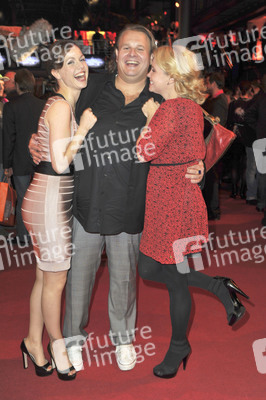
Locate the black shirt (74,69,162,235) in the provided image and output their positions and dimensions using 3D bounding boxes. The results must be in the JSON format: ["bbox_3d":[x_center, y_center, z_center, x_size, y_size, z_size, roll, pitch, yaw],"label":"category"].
[{"bbox_3d":[-0.070,-0.222,2.604,0.620,0.820,0.360,0,11,-2],"label":"black shirt"}]

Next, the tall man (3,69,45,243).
[{"bbox_3d":[-1.110,-0.435,5.109,0.510,1.800,0.320,-5,12,-25],"label":"tall man"}]

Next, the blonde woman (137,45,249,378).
[{"bbox_3d":[0.320,0.096,2.563,0.610,1.710,0.460,-1,11,-5],"label":"blonde woman"}]

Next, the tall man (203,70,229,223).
[{"bbox_3d":[1.020,-0.642,6.138,0.340,1.820,0.500,5,12,25],"label":"tall man"}]

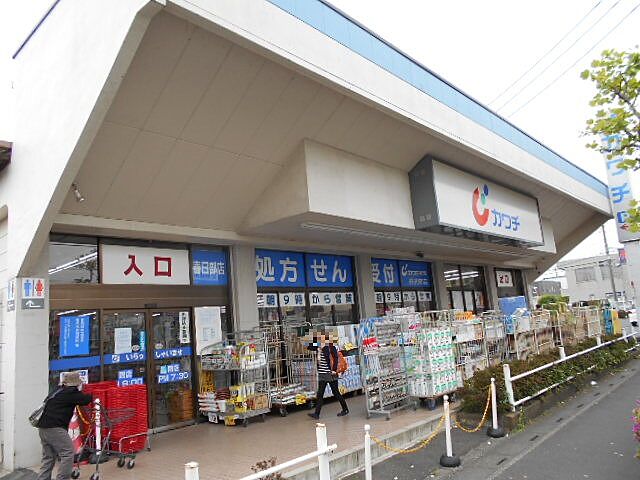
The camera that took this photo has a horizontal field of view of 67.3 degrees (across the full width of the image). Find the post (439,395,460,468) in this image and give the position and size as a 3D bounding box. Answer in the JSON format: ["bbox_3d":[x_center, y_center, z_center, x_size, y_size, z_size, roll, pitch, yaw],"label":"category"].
[{"bbox_3d":[1.579,2.328,5.939,0.240,0.798,0.240,-2,-10,0],"label":"post"}]

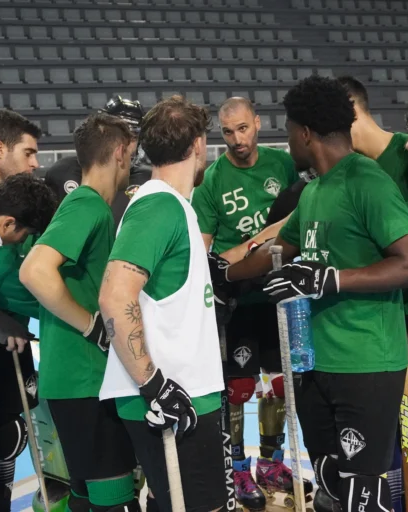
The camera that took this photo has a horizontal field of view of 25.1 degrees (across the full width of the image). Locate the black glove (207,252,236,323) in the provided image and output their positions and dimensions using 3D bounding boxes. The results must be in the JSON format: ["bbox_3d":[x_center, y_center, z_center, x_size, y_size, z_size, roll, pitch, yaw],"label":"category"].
[{"bbox_3d":[0.042,0.101,3.050,0.140,0.200,0.130,2,8,24],"label":"black glove"}]

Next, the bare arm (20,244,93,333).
[{"bbox_3d":[-0.418,0.093,2.620,0.210,0.260,0.120,-5,8,-22],"label":"bare arm"}]

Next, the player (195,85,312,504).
[{"bbox_3d":[0.215,0.198,4.120,0.580,1.800,0.480,-1,8,5],"label":"player"}]

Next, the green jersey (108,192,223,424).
[{"bbox_3d":[-0.108,0.108,2.580,0.340,0.660,0.470,-3,8,-13],"label":"green jersey"}]

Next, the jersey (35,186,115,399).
[{"bbox_3d":[-0.371,0.096,2.800,0.330,0.650,0.460,-5,8,-22],"label":"jersey"}]

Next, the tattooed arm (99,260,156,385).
[{"bbox_3d":[-0.202,0.175,2.420,0.140,0.340,0.110,-13,7,-13],"label":"tattooed arm"}]

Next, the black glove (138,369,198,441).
[{"bbox_3d":[-0.097,0.395,2.440,0.155,0.190,0.120,-3,8,-12],"label":"black glove"}]

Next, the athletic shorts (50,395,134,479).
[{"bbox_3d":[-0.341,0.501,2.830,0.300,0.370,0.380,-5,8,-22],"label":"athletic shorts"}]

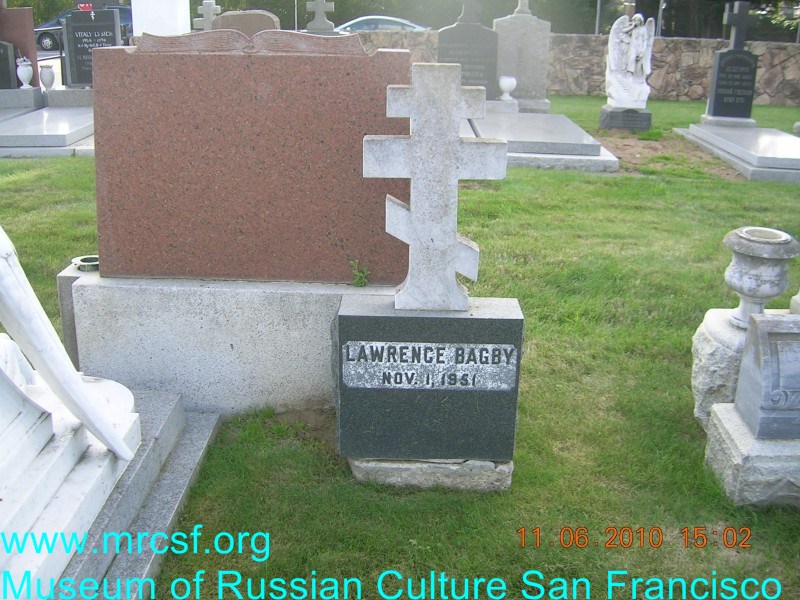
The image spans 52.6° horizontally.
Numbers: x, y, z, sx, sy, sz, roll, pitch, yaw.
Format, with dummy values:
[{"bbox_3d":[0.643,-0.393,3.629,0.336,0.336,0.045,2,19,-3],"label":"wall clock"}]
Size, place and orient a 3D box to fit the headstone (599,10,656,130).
[{"bbox_3d":[2.946,-2.969,10.517,0.620,1.430,0.580,3,21,6],"label":"headstone"}]

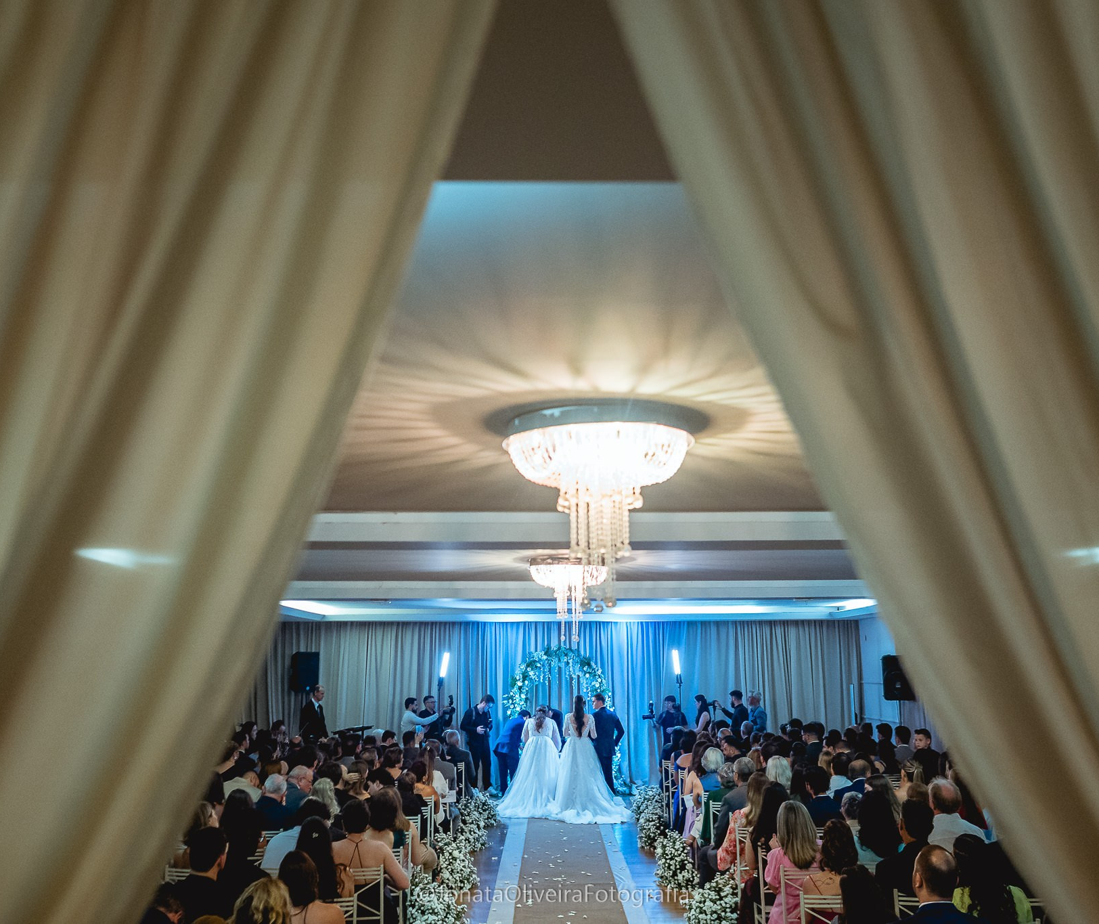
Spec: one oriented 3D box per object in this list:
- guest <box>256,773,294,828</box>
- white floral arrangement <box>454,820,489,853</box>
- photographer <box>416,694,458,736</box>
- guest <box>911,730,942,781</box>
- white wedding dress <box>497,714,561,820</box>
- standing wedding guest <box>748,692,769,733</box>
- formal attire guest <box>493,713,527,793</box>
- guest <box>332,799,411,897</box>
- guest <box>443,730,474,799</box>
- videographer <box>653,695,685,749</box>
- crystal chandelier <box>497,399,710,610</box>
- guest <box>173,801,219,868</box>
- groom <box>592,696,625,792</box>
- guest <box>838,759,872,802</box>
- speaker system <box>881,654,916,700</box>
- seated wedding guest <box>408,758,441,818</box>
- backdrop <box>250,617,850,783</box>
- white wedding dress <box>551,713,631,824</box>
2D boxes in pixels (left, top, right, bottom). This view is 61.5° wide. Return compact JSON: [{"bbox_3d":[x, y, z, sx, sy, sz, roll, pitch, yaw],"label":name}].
[{"bbox_3d":[-2.529,3.556,8.496,0.540,1.320,0.750,0,-12,2],"label":"guest"},{"bbox_3d":[-0.996,4.691,11.722,0.460,0.460,0.460,0,-12,0],"label":"white floral arrangement"},{"bbox_3d":[-2.019,4.861,15.737,0.550,1.690,0.520,-3,-12,15],"label":"photographer"},{"bbox_3d":[5.329,4.505,13.048,0.460,1.360,0.720,2,-12,-10],"label":"guest"},{"bbox_3d":[-0.313,4.835,14.818,1.150,1.450,1.350,0,-12,0],"label":"white wedding dress"},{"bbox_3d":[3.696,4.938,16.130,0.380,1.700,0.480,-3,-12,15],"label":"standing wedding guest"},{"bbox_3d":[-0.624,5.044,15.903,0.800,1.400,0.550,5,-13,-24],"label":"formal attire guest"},{"bbox_3d":[-1.383,3.235,7.087,0.550,1.320,0.800,-1,-12,3],"label":"guest"},{"bbox_3d":[-1.361,4.674,13.670,0.520,1.320,0.800,-3,-13,12],"label":"guest"},{"bbox_3d":[2.202,5.099,16.596,0.600,1.730,0.450,-7,-14,29],"label":"videographer"},{"bbox_3d":[0.203,0.210,3.687,0.770,0.765,0.770,0,-12,0],"label":"crystal chandelier"},{"bbox_3d":[-2.643,3.229,7.037,0.480,1.310,0.800,-3,-12,15],"label":"guest"},{"bbox_3d":[1.002,4.893,15.986,0.560,1.730,0.400,2,-12,-8],"label":"groom"},{"bbox_3d":[3.228,3.826,9.761,0.520,1.320,0.800,-1,-12,3],"label":"guest"},{"bbox_3d":[5.324,3.300,14.021,0.430,0.700,0.390,-5,-13,24],"label":"speaker system"},{"bbox_3d":[-1.403,3.941,10.196,0.480,1.280,0.780,-1,-12,6],"label":"seated wedding guest"},{"bbox_3d":[0.000,4.765,18.408,12.540,3.150,0.250,0,-12,0],"label":"backdrop"},{"bbox_3d":[0.656,4.756,14.533,1.250,1.400,2.200,0,-12,0],"label":"white wedding dress"}]

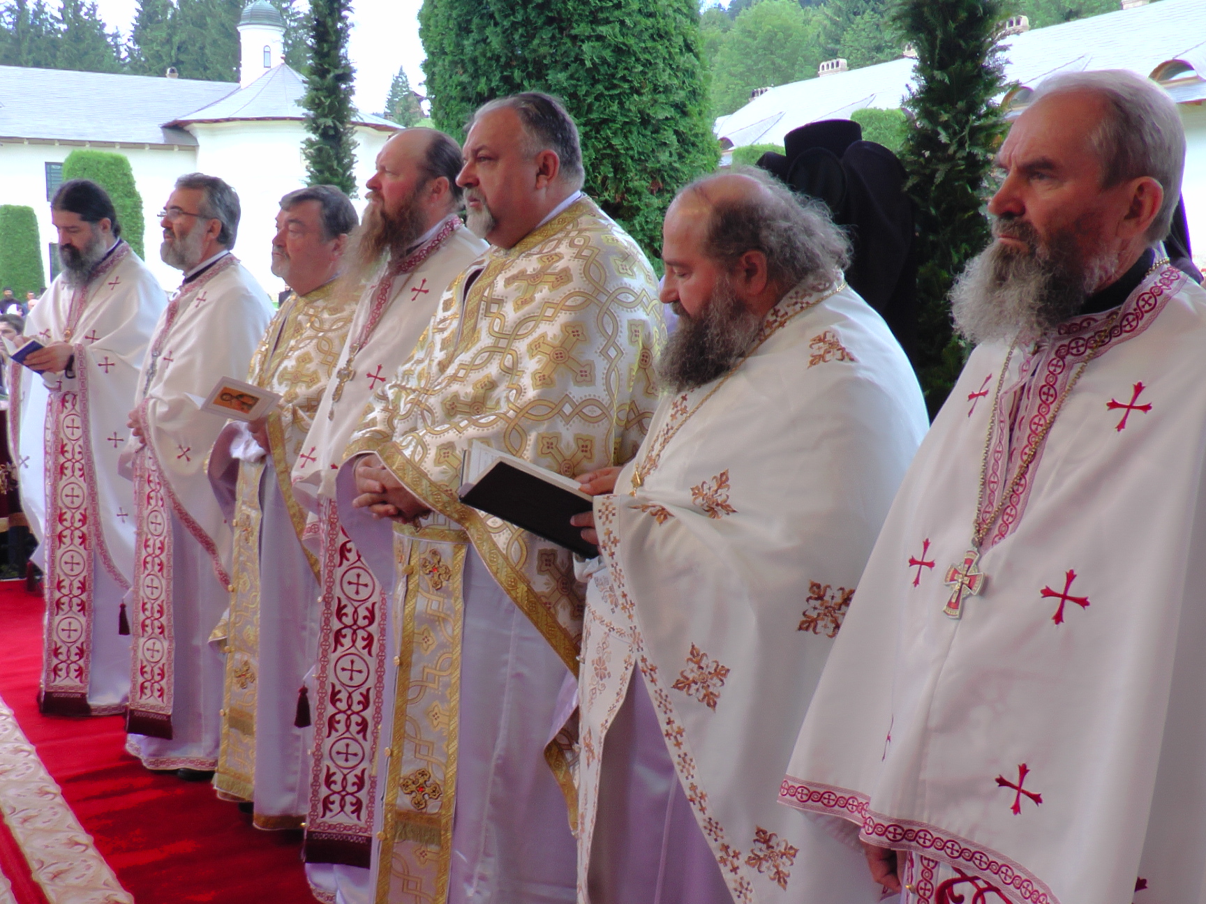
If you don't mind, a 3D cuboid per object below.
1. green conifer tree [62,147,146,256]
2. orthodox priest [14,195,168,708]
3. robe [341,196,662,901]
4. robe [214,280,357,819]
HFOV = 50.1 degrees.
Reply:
[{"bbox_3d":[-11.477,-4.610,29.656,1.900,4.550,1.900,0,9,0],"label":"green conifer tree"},{"bbox_3d":[-1.751,0.046,4.424,0.600,1.540,0.440,6,10,30],"label":"orthodox priest"},{"bbox_3d":[-0.202,0.305,2.701,0.580,1.590,0.740,-8,13,-44],"label":"robe"},{"bbox_3d":[-0.828,0.233,3.480,0.570,1.440,0.460,8,12,41],"label":"robe"}]

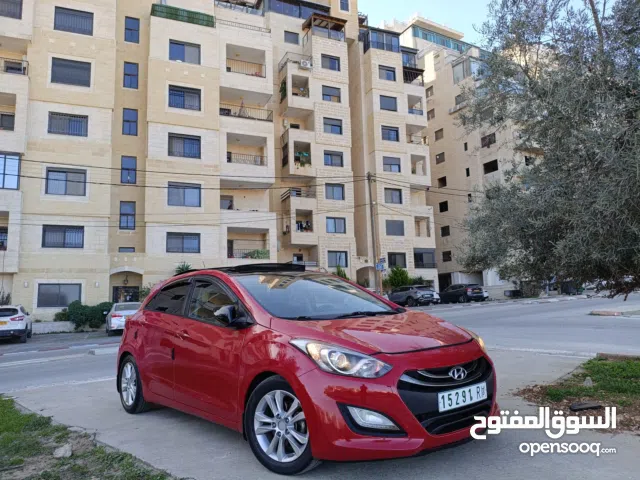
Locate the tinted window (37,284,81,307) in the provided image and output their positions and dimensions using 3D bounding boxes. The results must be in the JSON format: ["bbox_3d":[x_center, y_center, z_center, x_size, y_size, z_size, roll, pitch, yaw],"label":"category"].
[{"bbox_3d":[-13.639,2.937,25.317,1.961,1.199,0.152,2,-9,-21],"label":"tinted window"}]

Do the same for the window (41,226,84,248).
[{"bbox_3d":[-13.731,-0.178,25.761,1.957,1.190,0.150,1,-9,-20],"label":"window"}]

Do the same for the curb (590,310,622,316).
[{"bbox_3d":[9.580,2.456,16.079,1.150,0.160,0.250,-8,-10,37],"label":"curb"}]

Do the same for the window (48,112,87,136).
[{"bbox_3d":[-13.915,-6.389,26.689,1.961,1.240,0.152,2,-9,-21],"label":"window"}]

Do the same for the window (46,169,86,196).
[{"bbox_3d":[-13.807,-3.138,26.233,1.941,1.446,0.150,2,-9,-23],"label":"window"}]

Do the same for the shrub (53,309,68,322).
[{"bbox_3d":[-13.080,3.813,24.277,0.813,0.711,0.762,2,-9,-21],"label":"shrub"}]

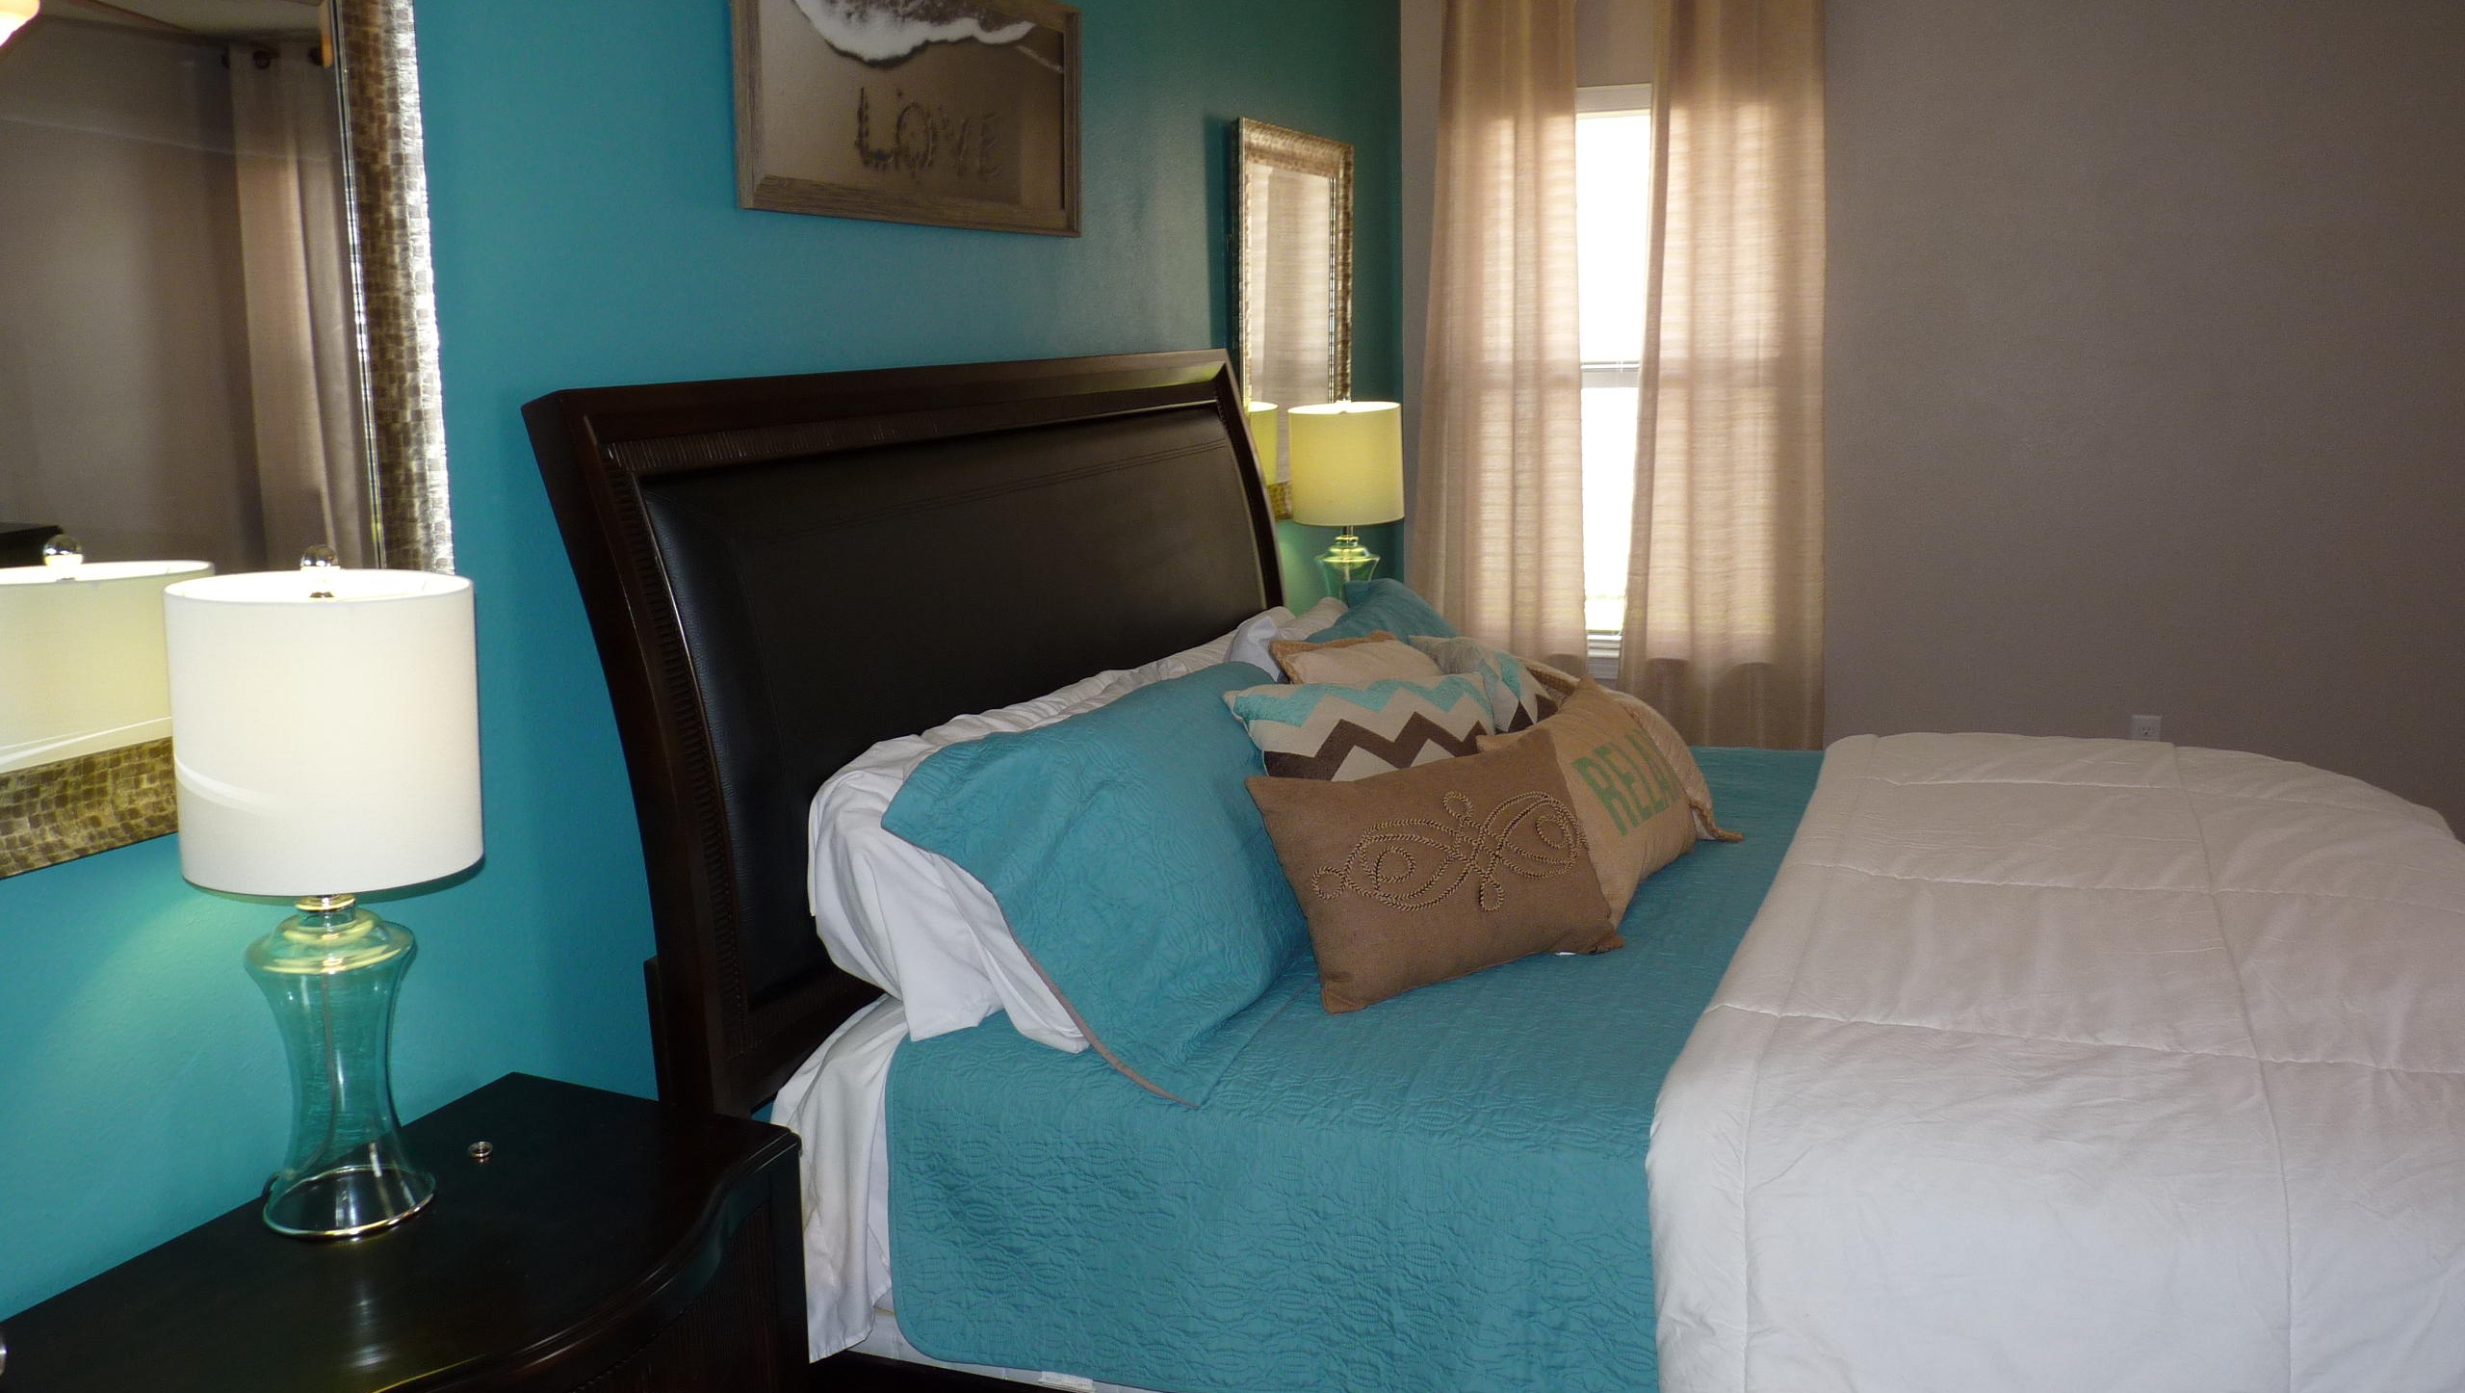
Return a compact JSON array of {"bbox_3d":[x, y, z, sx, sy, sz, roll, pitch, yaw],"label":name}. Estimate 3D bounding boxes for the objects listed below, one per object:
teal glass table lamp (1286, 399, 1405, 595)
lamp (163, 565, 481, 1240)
[{"bbox_3d":[0.269,-0.376,4.450,0.250,0.604,0.250,3,12,20],"label":"teal glass table lamp"},{"bbox_3d":[-0.817,0.178,1.760,0.250,0.604,0.250,3,12,20],"label":"lamp"}]

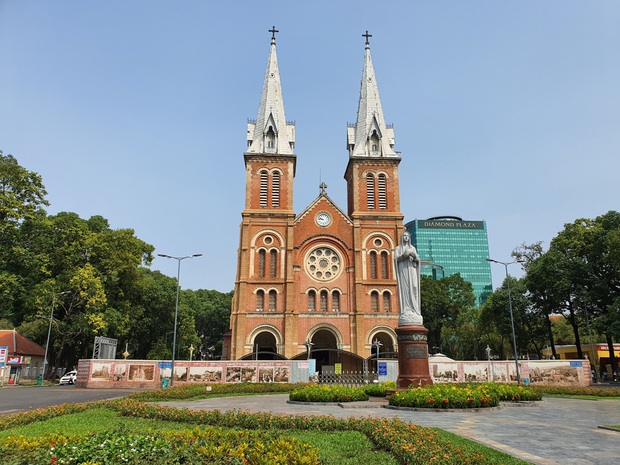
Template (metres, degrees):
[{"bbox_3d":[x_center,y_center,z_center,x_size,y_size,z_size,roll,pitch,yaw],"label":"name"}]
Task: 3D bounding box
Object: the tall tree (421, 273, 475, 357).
[{"bbox_3d":[25.120,16.510,86.770,11.810,18.370,11.810,1,-16,-4],"label":"tall tree"}]

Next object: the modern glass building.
[{"bbox_3d":[83.221,35.953,282.994,41.740,87.130,32.000,1,-16,-4],"label":"modern glass building"}]

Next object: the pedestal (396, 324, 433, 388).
[{"bbox_3d":[4.847,5.733,21.657,1.650,2.820,1.650,1,-16,-4],"label":"pedestal"}]

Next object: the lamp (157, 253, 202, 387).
[{"bbox_3d":[-11.145,7.028,38.536,3.880,10.940,0.400,0,-16,0],"label":"lamp"}]

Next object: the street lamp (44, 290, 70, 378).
[{"bbox_3d":[-22.980,9.449,42.010,1.720,8.280,0.350,0,-16,0],"label":"street lamp"}]

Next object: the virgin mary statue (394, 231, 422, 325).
[{"bbox_3d":[4.841,2.151,22.663,1.270,4.620,1.120,1,-16,-4],"label":"virgin mary statue"}]

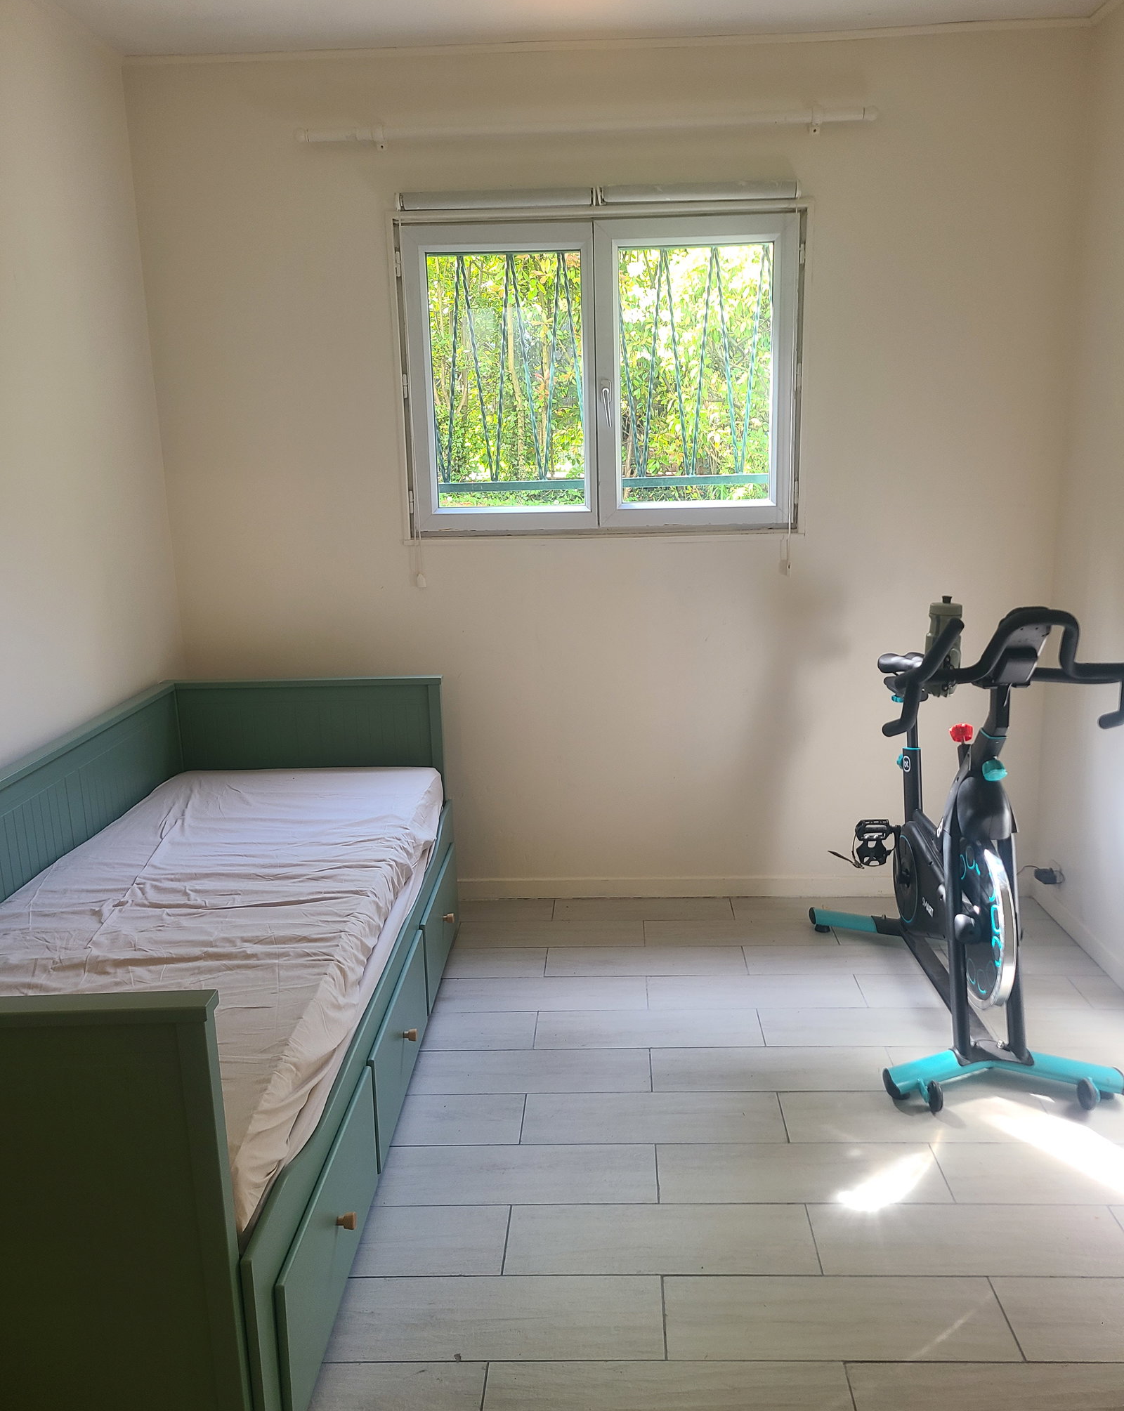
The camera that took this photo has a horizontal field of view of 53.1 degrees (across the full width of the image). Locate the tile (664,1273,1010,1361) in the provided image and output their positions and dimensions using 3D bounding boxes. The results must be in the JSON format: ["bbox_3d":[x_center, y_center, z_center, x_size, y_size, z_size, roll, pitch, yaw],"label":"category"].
[{"bbox_3d":[0.482,1.089,1.994,0.598,0.011,0.202,-1,13,3],"label":"tile"}]

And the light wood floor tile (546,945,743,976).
[{"bbox_3d":[0.252,0.776,3.393,0.600,0.010,0.200,-1,13,2],"label":"light wood floor tile"}]

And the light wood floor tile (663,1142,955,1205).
[{"bbox_3d":[0.503,0.999,2.393,0.598,0.011,0.202,-1,13,3],"label":"light wood floor tile"}]

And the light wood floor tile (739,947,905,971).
[{"bbox_3d":[0.853,0.764,3.369,0.600,0.010,0.200,-1,13,2],"label":"light wood floor tile"}]

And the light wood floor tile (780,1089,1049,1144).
[{"bbox_3d":[0.810,0.946,2.575,0.598,0.011,0.202,-1,13,3],"label":"light wood floor tile"}]

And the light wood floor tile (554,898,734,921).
[{"bbox_3d":[0.272,0.687,3.776,0.600,0.010,0.176,-1,13,2],"label":"light wood floor tile"}]

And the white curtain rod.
[{"bbox_3d":[0.064,-1.678,3.279,1.688,0.065,0.085,-1,13,2],"label":"white curtain rod"}]

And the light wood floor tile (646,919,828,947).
[{"bbox_3d":[0.563,0.724,3.578,0.600,0.010,0.200,-1,13,2],"label":"light wood floor tile"}]

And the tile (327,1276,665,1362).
[{"bbox_3d":[-0.116,1.104,2.028,0.598,0.011,0.202,-1,13,3],"label":"tile"}]

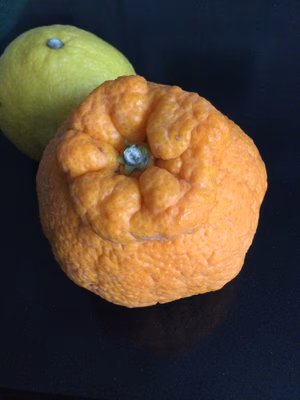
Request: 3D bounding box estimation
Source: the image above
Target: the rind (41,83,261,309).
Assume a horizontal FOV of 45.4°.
[{"bbox_3d":[0.000,-0.003,0.155,0.095,0.089,0.095,-9,57,0],"label":"rind"}]

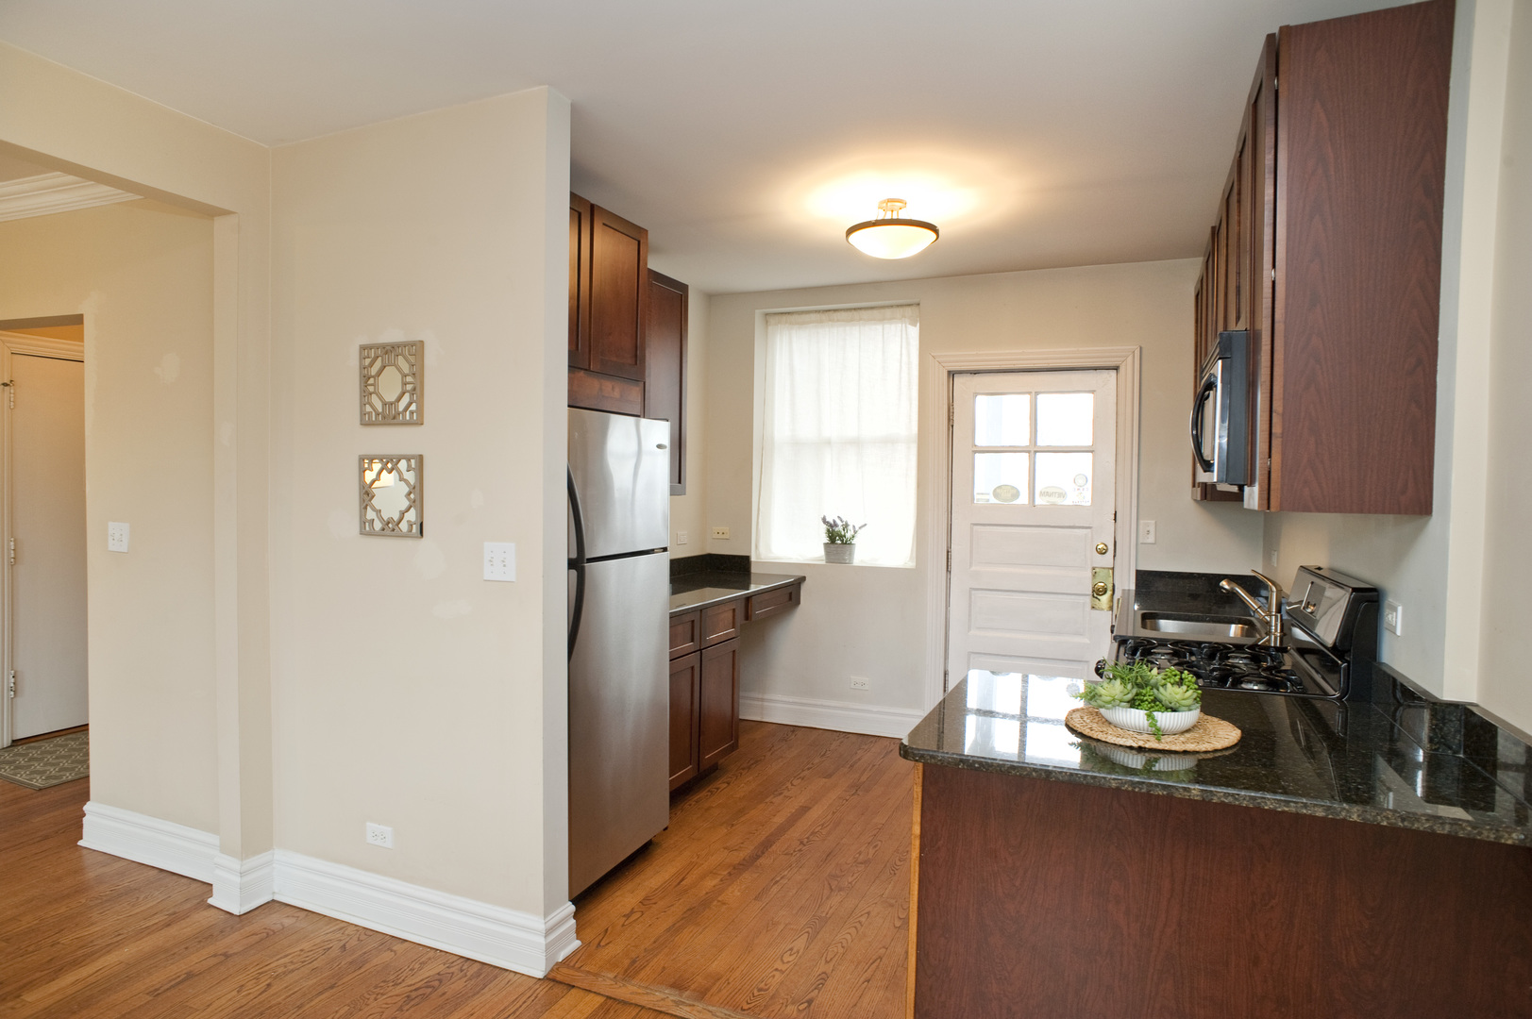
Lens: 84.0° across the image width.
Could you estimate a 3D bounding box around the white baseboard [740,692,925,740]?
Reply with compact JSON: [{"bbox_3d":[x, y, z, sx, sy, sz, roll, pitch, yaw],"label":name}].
[{"bbox_3d":[0.296,1.230,5.114,1.300,0.168,0.026,1,2,23],"label":"white baseboard"}]

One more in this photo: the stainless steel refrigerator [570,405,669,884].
[{"bbox_3d":[-0.850,0.499,3.206,0.780,1.697,0.748,1,2,23],"label":"stainless steel refrigerator"}]

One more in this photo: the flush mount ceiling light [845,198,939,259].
[{"bbox_3d":[0.508,-1.117,3.418,0.385,0.225,0.385,1,2,23],"label":"flush mount ceiling light"}]

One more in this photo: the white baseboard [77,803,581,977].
[{"bbox_3d":[-1.643,1.246,2.918,2.220,0.170,0.300,1,2,23],"label":"white baseboard"}]

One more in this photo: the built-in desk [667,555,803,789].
[{"bbox_3d":[-0.415,0.813,4.469,0.663,1.016,1.740,1,2,23],"label":"built-in desk"}]

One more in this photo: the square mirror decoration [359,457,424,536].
[{"bbox_3d":[-1.187,-0.043,2.692,0.249,0.256,0.022,1,2,23],"label":"square mirror decoration"}]

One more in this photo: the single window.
[{"bbox_3d":[0.407,-0.438,5.037,1.000,1.505,0.080,1,2,23],"label":"single window"}]

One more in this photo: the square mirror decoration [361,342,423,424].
[{"bbox_3d":[-1.183,-0.394,2.683,0.249,0.258,0.022,1,2,23],"label":"square mirror decoration"}]

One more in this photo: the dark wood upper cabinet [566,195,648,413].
[{"bbox_3d":[-0.906,-0.739,3.179,0.630,0.740,0.760,1,2,23],"label":"dark wood upper cabinet"}]

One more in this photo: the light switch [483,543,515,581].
[{"bbox_3d":[-0.780,0.154,2.490,0.116,0.113,0.016,1,2,23],"label":"light switch"}]

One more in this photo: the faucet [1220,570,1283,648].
[{"bbox_3d":[1.836,0.350,3.207,0.221,0.235,0.057,1,2,23],"label":"faucet"}]

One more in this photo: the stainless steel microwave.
[{"bbox_3d":[1.493,-0.264,2.499,0.404,0.410,0.755,1,2,23],"label":"stainless steel microwave"}]

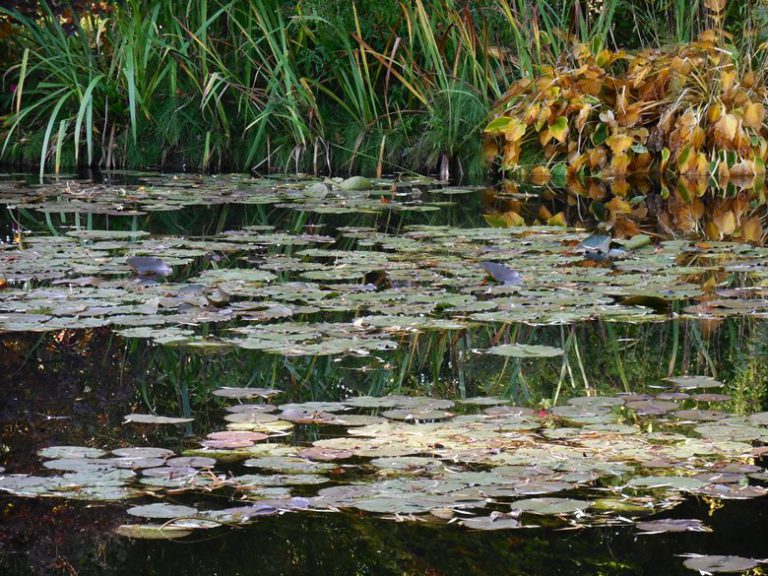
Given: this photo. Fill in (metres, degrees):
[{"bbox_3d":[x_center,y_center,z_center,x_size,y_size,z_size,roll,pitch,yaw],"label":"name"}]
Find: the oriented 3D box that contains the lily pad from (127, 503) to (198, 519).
[{"bbox_3d":[-0.550,0.553,9.200,0.177,0.014,0.178,0,8,0],"label":"lily pad"}]

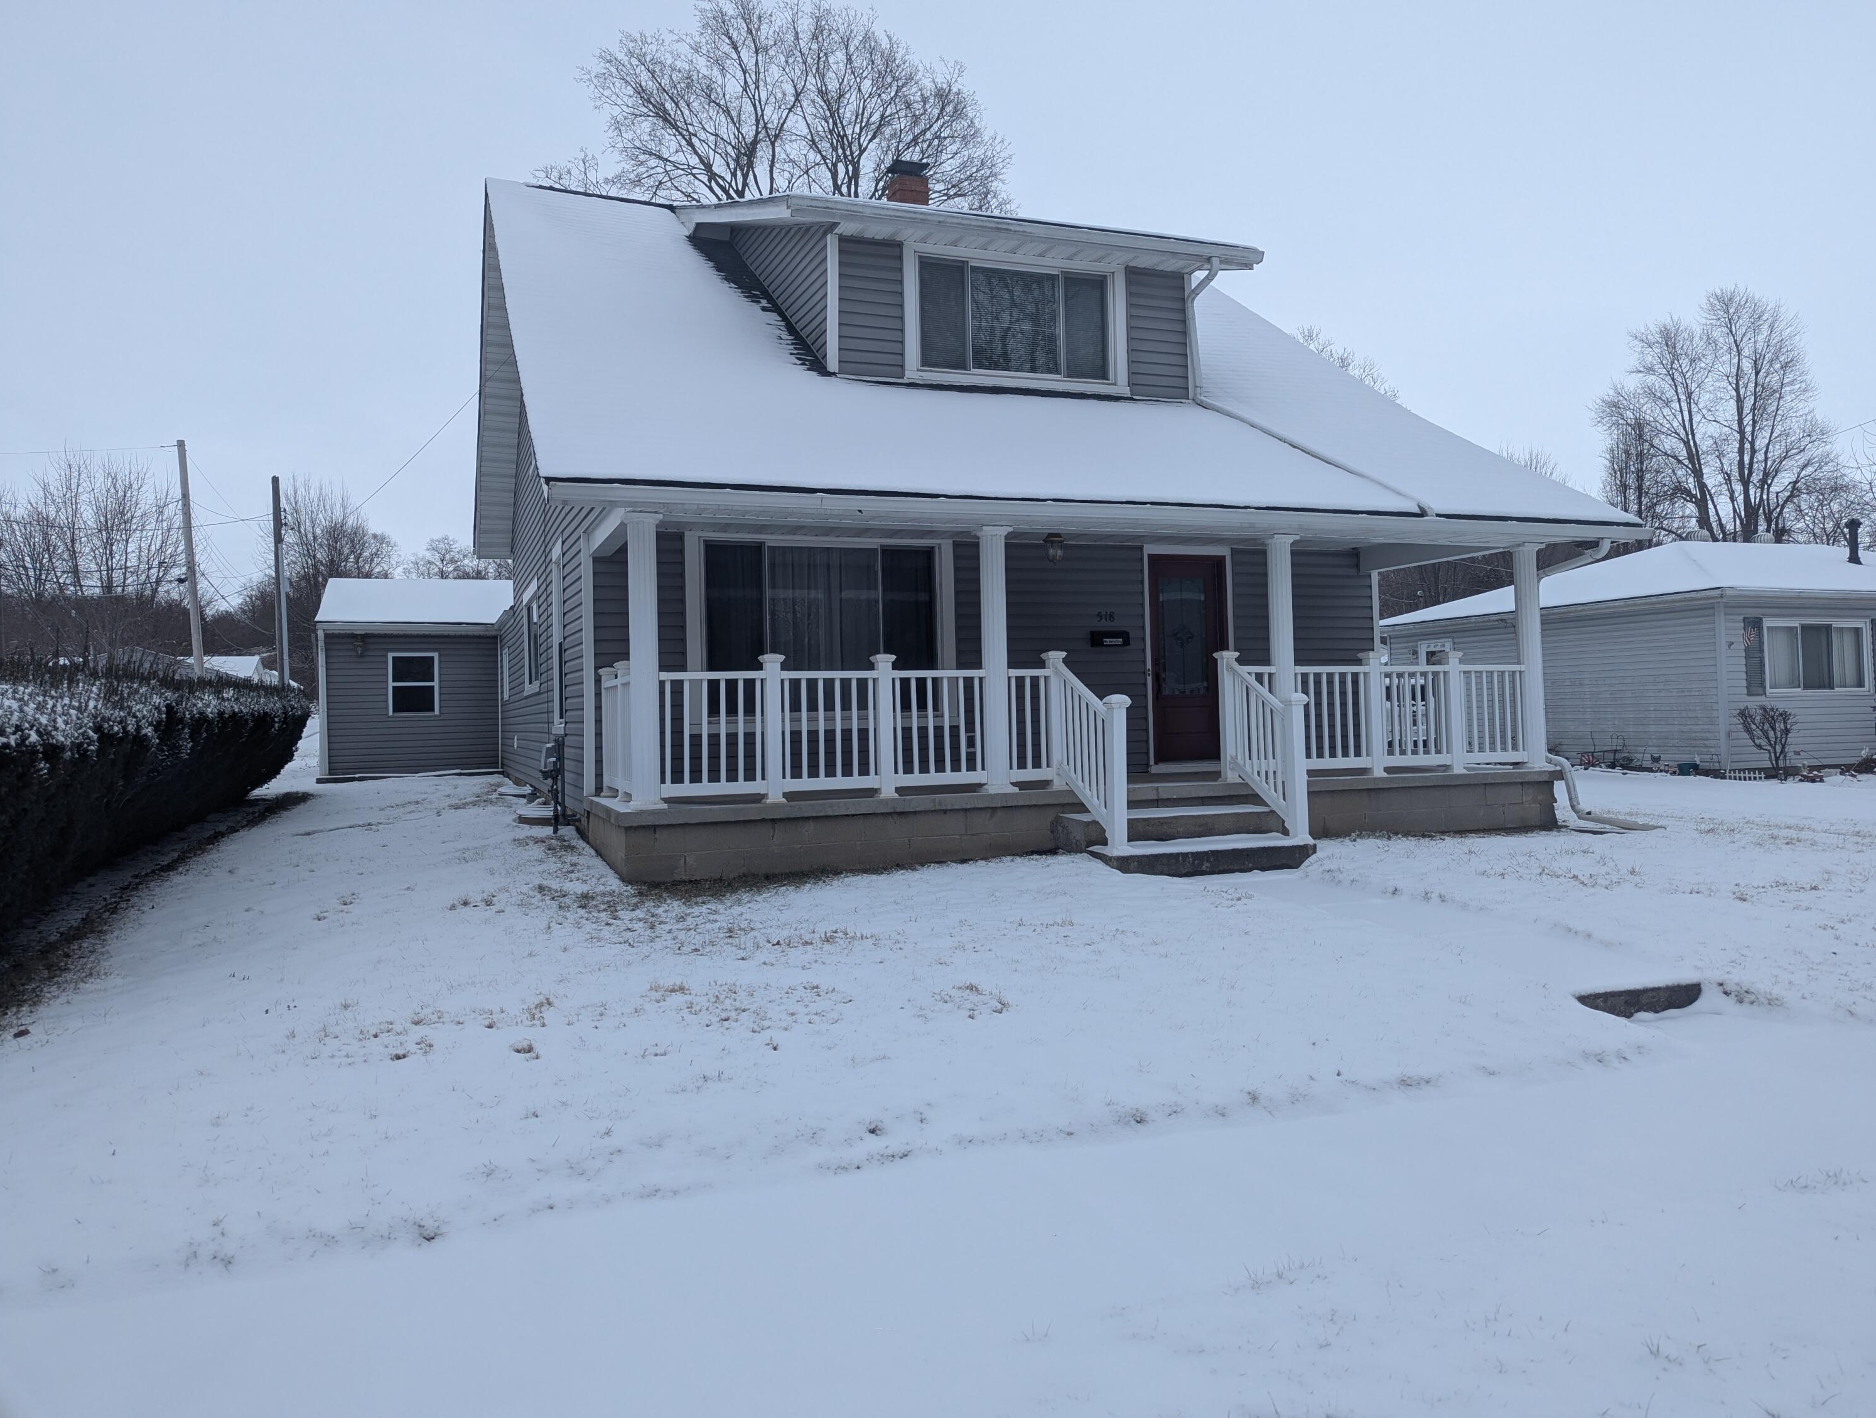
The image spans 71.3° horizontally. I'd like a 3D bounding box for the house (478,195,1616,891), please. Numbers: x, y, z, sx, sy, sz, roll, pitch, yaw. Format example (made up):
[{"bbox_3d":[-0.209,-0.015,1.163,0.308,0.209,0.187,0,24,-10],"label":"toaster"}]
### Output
[{"bbox_3d":[-0.376,-2.576,15.987,9.535,7.608,13.328,-1,0,-21],"label":"house"}]

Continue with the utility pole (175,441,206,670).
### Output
[{"bbox_3d":[-19.898,-2.704,35.075,0.270,9.041,0.270,-5,1,-21],"label":"utility pole"}]

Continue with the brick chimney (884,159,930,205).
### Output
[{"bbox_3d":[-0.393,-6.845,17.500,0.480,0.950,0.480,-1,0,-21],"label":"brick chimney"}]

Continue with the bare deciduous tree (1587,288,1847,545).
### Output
[{"bbox_3d":[30.094,-7.691,49.959,8.600,16.931,8.300,-1,0,-21],"label":"bare deciduous tree"}]

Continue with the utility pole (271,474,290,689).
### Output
[{"bbox_3d":[-20.087,-2.641,40.009,0.300,8.955,0.300,-2,0,-21],"label":"utility pole"}]

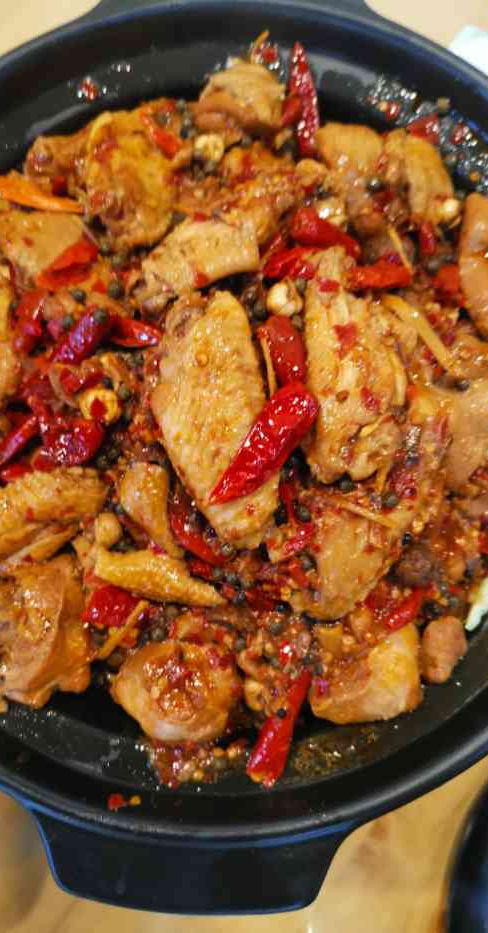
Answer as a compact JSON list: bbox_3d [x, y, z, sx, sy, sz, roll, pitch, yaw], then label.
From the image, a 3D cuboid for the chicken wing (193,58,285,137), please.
[{"bbox_3d":[-0.002,-0.156,0.309,0.037,0.024,0.027,2,80,3],"label":"chicken wing"}]

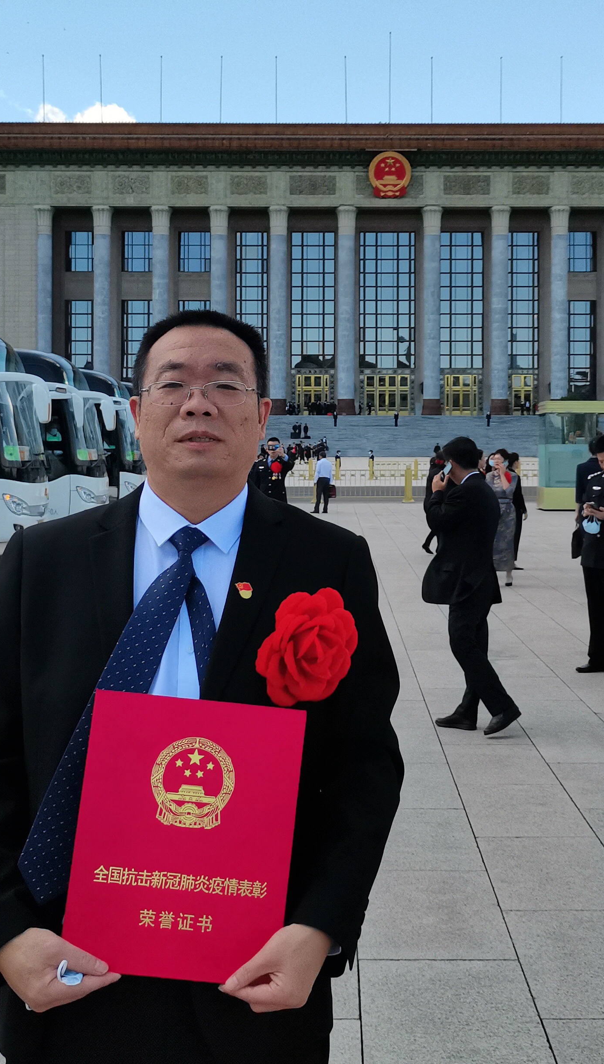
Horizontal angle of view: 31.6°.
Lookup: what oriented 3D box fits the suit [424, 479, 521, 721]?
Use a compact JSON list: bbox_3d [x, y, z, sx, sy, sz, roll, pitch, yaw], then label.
[{"bbox_3d":[0.968,0.378,6.100,0.580,1.450,0.540,2,4,29],"label":"suit"}]

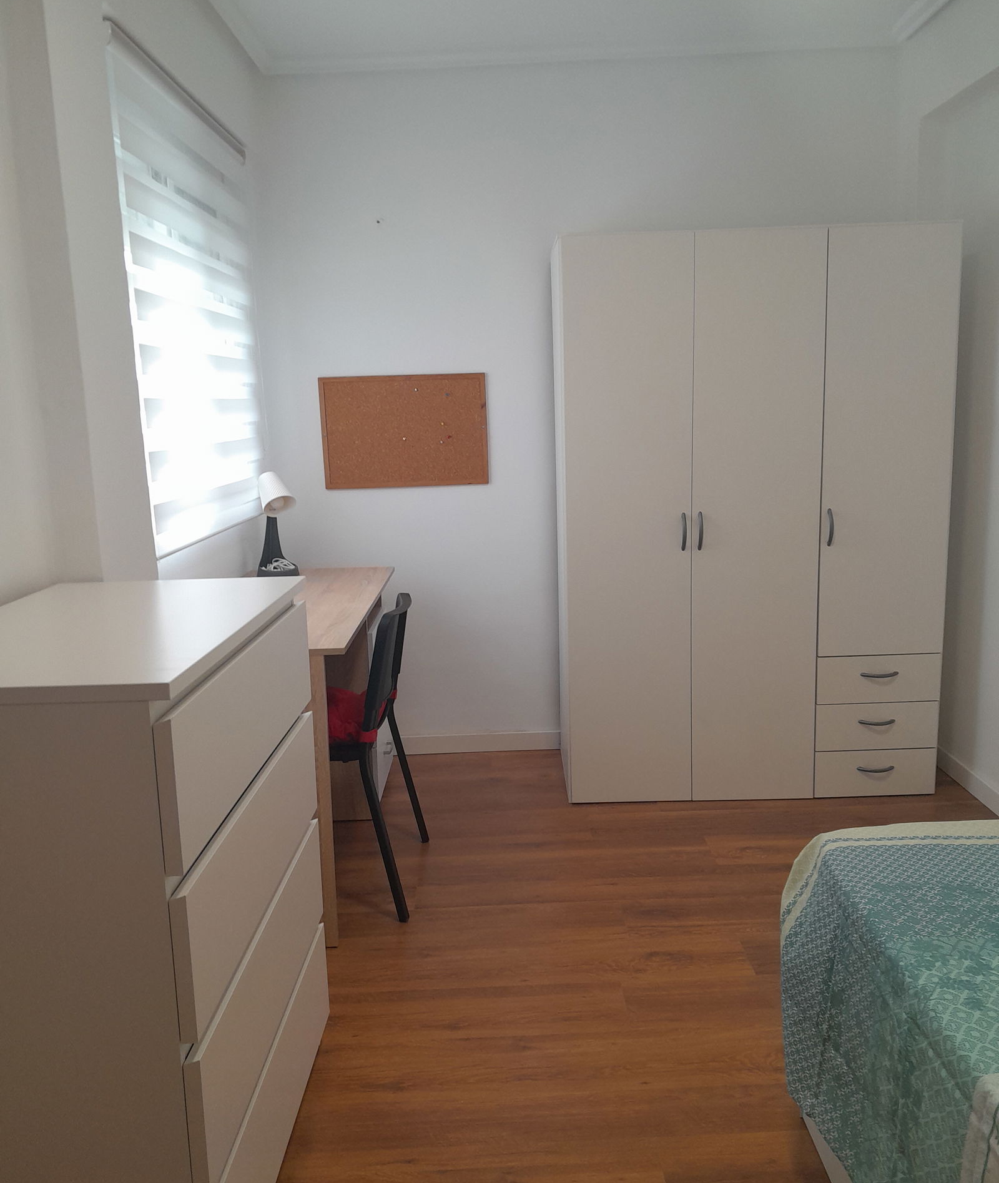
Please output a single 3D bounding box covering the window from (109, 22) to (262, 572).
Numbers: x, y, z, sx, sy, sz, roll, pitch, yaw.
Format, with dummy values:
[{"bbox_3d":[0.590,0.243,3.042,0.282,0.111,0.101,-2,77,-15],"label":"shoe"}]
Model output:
[{"bbox_3d":[-0.800,-0.732,2.830,0.055,1.140,1.100,-1,10,2],"label":"window"}]

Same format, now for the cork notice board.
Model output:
[{"bbox_3d":[-0.344,-0.580,3.780,0.603,0.404,0.018,-1,10,2],"label":"cork notice board"}]

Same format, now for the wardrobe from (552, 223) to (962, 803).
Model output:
[{"bbox_3d":[0.817,-0.246,3.534,1.195,1.801,0.525,-1,10,2],"label":"wardrobe"}]

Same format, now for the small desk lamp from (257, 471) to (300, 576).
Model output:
[{"bbox_3d":[-0.738,-0.219,3.458,0.115,0.360,0.140,-9,12,-36],"label":"small desk lamp"}]

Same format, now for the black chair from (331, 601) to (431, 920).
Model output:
[{"bbox_3d":[-0.501,0.426,2.864,0.540,0.785,0.530,-1,10,2],"label":"black chair"}]

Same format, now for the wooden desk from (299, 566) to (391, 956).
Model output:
[{"bbox_3d":[-0.611,0.403,3.102,0.515,0.754,1.250,-2,10,0],"label":"wooden desk"}]

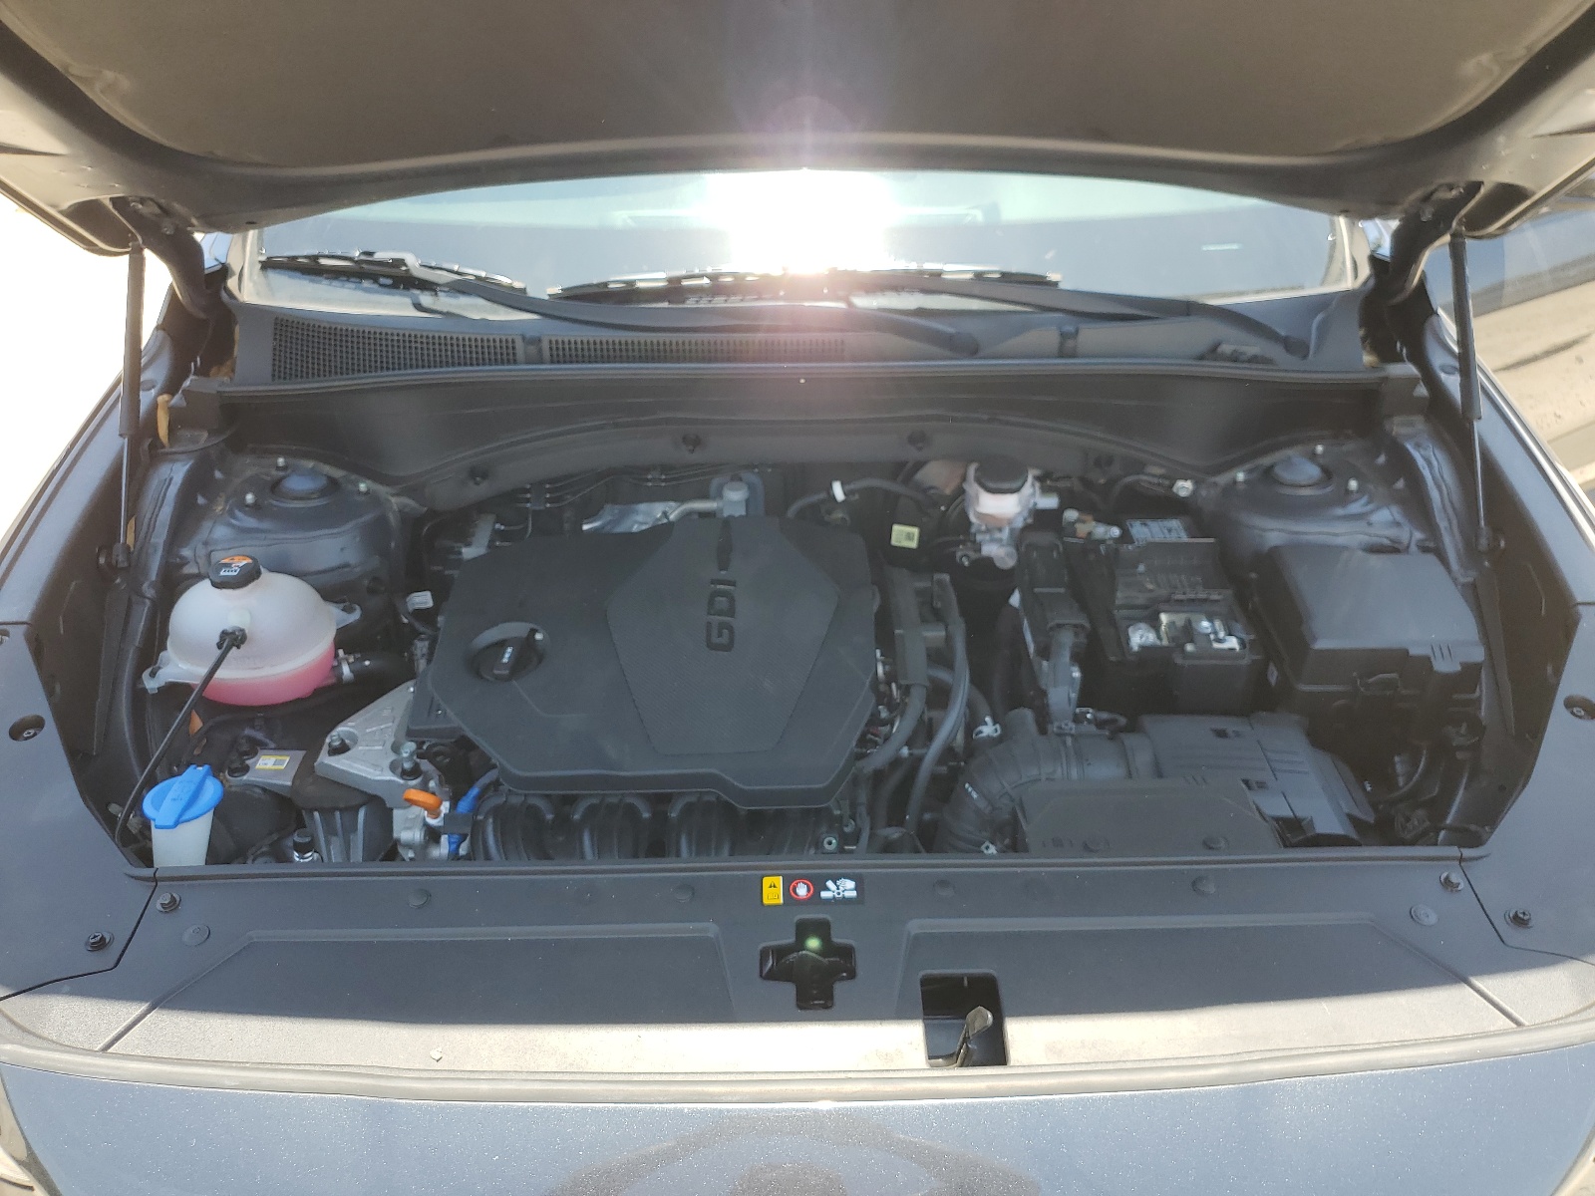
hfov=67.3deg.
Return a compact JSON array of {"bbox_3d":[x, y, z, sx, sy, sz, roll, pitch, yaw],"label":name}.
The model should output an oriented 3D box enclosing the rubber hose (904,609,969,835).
[{"bbox_3d":[0.132,0.118,1.150,0.056,0.100,0.220,-1,32,0],"label":"rubber hose"}]

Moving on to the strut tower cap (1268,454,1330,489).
[{"bbox_3d":[0.578,-0.143,1.380,0.068,0.025,0.068,-4,28,2],"label":"strut tower cap"}]

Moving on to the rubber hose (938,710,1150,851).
[{"bbox_3d":[0.219,0.166,1.070,0.180,0.105,0.115,-1,32,0],"label":"rubber hose"}]

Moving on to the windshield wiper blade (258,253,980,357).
[{"bbox_3d":[-0.259,-0.391,1.546,0.965,0.062,0.085,8,33,13],"label":"windshield wiper blade"}]

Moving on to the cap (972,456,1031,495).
[{"bbox_3d":[0.235,-0.139,1.375,0.064,0.026,0.064,-1,32,0],"label":"cap"}]

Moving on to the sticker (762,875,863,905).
[{"bbox_3d":[0.011,0.215,0.880,0.075,0.001,0.024,-1,51,0],"label":"sticker"}]

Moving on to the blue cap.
[{"bbox_3d":[-0.513,0.168,1.000,0.059,0.023,0.067,-2,32,-2],"label":"blue cap"}]

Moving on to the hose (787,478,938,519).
[{"bbox_3d":[0.073,-0.113,1.360,0.172,0.038,0.050,-1,32,0],"label":"hose"}]

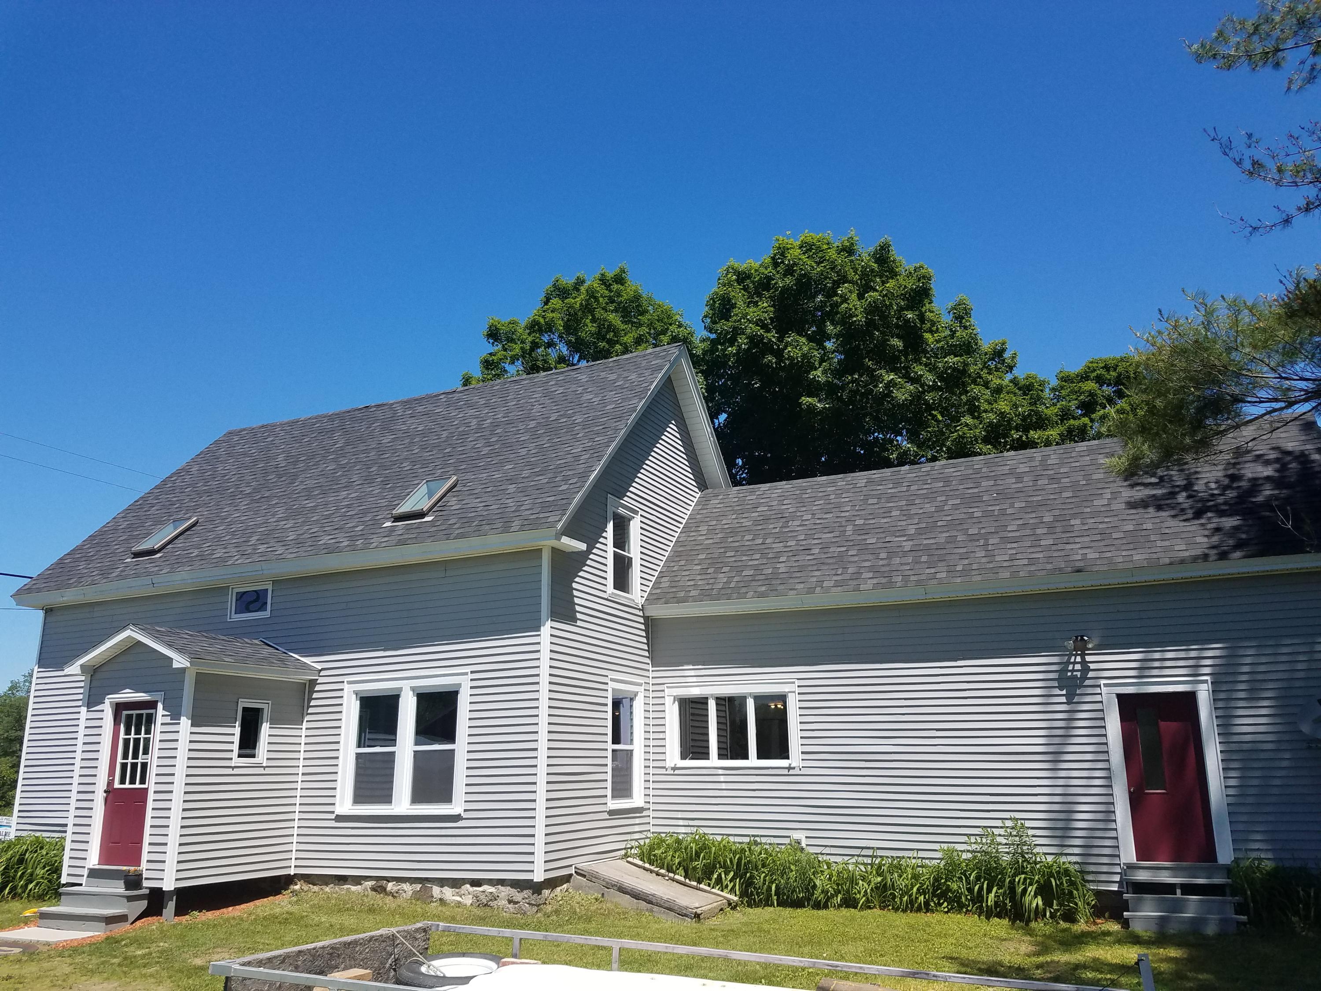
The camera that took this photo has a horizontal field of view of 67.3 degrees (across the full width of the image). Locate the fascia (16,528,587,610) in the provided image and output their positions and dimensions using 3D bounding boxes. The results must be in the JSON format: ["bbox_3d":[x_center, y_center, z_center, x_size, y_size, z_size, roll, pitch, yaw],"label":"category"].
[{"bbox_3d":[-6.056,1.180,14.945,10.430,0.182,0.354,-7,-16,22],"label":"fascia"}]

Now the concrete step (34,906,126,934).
[{"bbox_3d":[-6.869,5.033,11.774,1.164,0.192,0.334,-7,-16,22],"label":"concrete step"}]

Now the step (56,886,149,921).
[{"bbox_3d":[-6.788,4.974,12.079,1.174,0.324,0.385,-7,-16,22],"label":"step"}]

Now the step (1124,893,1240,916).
[{"bbox_3d":[6.046,4.724,11.506,1.235,0.202,0.304,-7,-16,22],"label":"step"}]

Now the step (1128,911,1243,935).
[{"bbox_3d":[5.930,4.824,11.212,1.245,0.202,0.304,-7,-16,22],"label":"step"}]

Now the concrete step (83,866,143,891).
[{"bbox_3d":[-6.795,4.787,12.463,0.992,0.248,0.243,-7,-16,22],"label":"concrete step"}]

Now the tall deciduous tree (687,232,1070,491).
[{"bbox_3d":[6.215,0.416,28.164,10.465,17.660,10.465,-7,-16,22],"label":"tall deciduous tree"}]

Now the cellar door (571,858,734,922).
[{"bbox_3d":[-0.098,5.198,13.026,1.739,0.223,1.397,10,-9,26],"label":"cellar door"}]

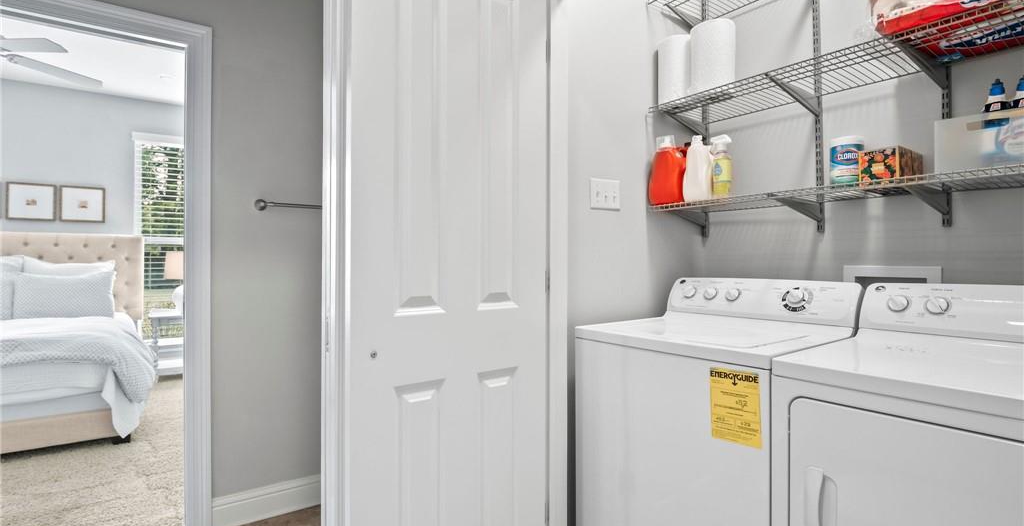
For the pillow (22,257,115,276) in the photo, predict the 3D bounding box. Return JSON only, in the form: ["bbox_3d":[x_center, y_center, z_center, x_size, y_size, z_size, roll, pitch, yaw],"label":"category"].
[{"bbox_3d":[-4.054,0.229,4.319,0.690,0.510,0.170,0,-10,-36],"label":"pillow"}]

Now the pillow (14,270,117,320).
[{"bbox_3d":[-3.948,0.267,4.189,0.660,0.440,0.170,0,-15,-35],"label":"pillow"}]

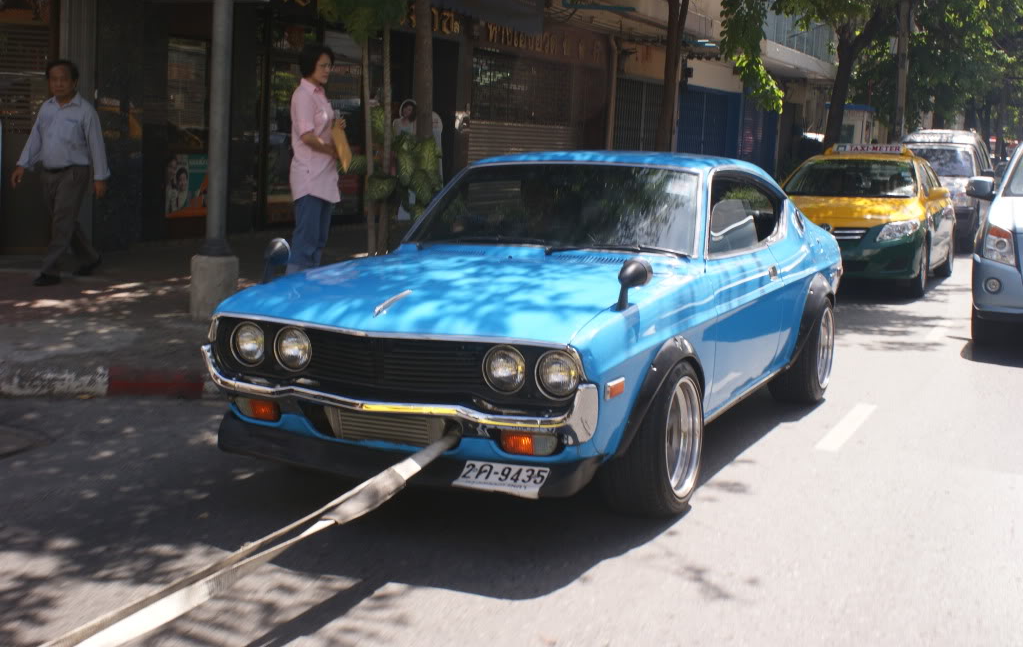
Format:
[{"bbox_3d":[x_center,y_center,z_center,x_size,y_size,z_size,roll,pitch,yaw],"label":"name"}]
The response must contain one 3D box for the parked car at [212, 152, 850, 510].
[{"bbox_3d":[0.456,-0.165,5.755,1.700,1.325,4.240,5,8,25],"label":"parked car"}]

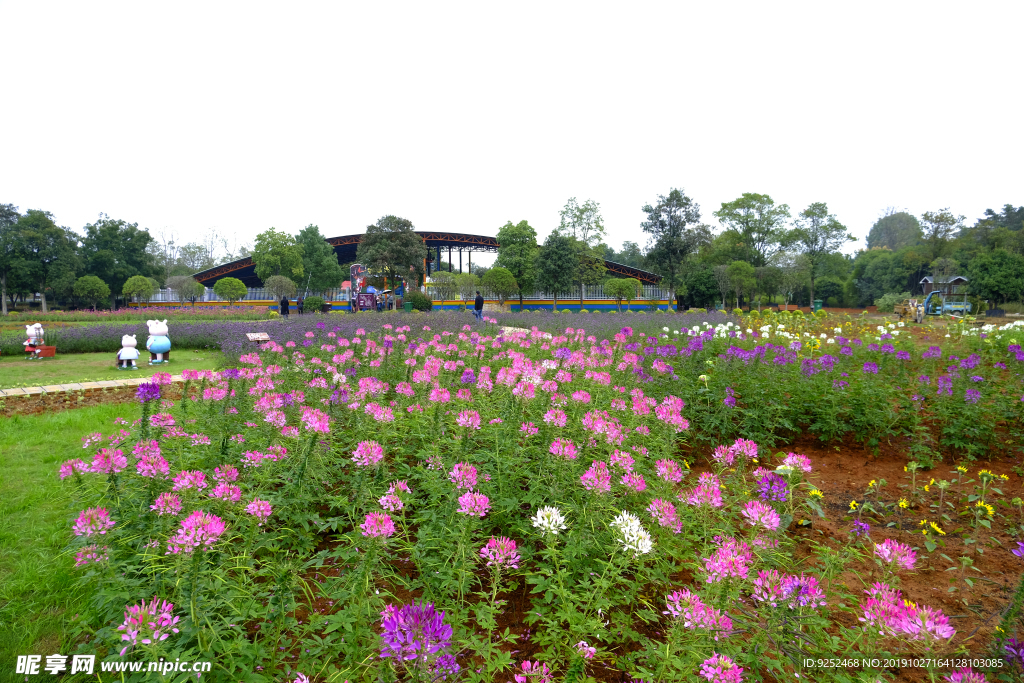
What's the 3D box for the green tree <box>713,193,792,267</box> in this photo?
[{"bbox_3d":[24.814,-9.299,67.507,8.730,11.983,8.730,0,4,0],"label":"green tree"}]

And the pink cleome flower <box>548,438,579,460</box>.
[{"bbox_3d":[0.240,0.503,3.046,0.139,0.100,0.133,0,4,0],"label":"pink cleome flower"}]

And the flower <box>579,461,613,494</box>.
[{"bbox_3d":[0.387,0.624,3.000,0.144,0.148,0.144,0,4,0],"label":"flower"}]

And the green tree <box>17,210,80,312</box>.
[{"bbox_3d":[-38.766,-6.639,54.665,5.632,8.511,5.632,0,4,0],"label":"green tree"}]

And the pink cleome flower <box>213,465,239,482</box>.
[{"bbox_3d":[-1.620,0.746,3.700,0.147,0.102,0.147,0,4,0],"label":"pink cleome flower"}]

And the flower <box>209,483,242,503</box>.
[{"bbox_3d":[-1.156,0.609,2.640,0.137,0.078,0.135,0,4,0],"label":"flower"}]

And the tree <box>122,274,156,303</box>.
[{"bbox_3d":[-31.924,-4.344,56.000,2.525,2.696,2.482,0,4,0],"label":"tree"}]

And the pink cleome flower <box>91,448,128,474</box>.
[{"bbox_3d":[-1.692,0.504,2.750,0.157,0.104,0.157,0,4,0],"label":"pink cleome flower"}]

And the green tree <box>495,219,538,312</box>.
[{"bbox_3d":[0.385,-6.505,56.000,3.800,8.000,3.700,0,4,0],"label":"green tree"}]

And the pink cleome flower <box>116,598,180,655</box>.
[{"bbox_3d":[-1.028,0.806,1.850,0.181,0.140,0.172,0,4,0],"label":"pink cleome flower"}]

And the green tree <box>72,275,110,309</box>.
[{"bbox_3d":[-35.305,-4.014,55.000,3.110,3.152,3.110,0,4,0],"label":"green tree"}]

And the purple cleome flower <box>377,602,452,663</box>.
[{"bbox_3d":[-0.203,0.615,1.386,0.154,0.123,0.146,0,4,0],"label":"purple cleome flower"}]

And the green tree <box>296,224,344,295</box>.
[{"bbox_3d":[-16.770,-6.577,57.000,4.356,7.231,4.138,0,4,0],"label":"green tree"}]

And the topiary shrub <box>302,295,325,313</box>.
[{"bbox_3d":[-15.998,-3.038,53.000,1.823,1.417,1.701,0,4,0],"label":"topiary shrub"}]

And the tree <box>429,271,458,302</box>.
[{"bbox_3d":[-5.653,-4.271,54.000,2.476,3.095,2.352,0,4,0],"label":"tree"}]

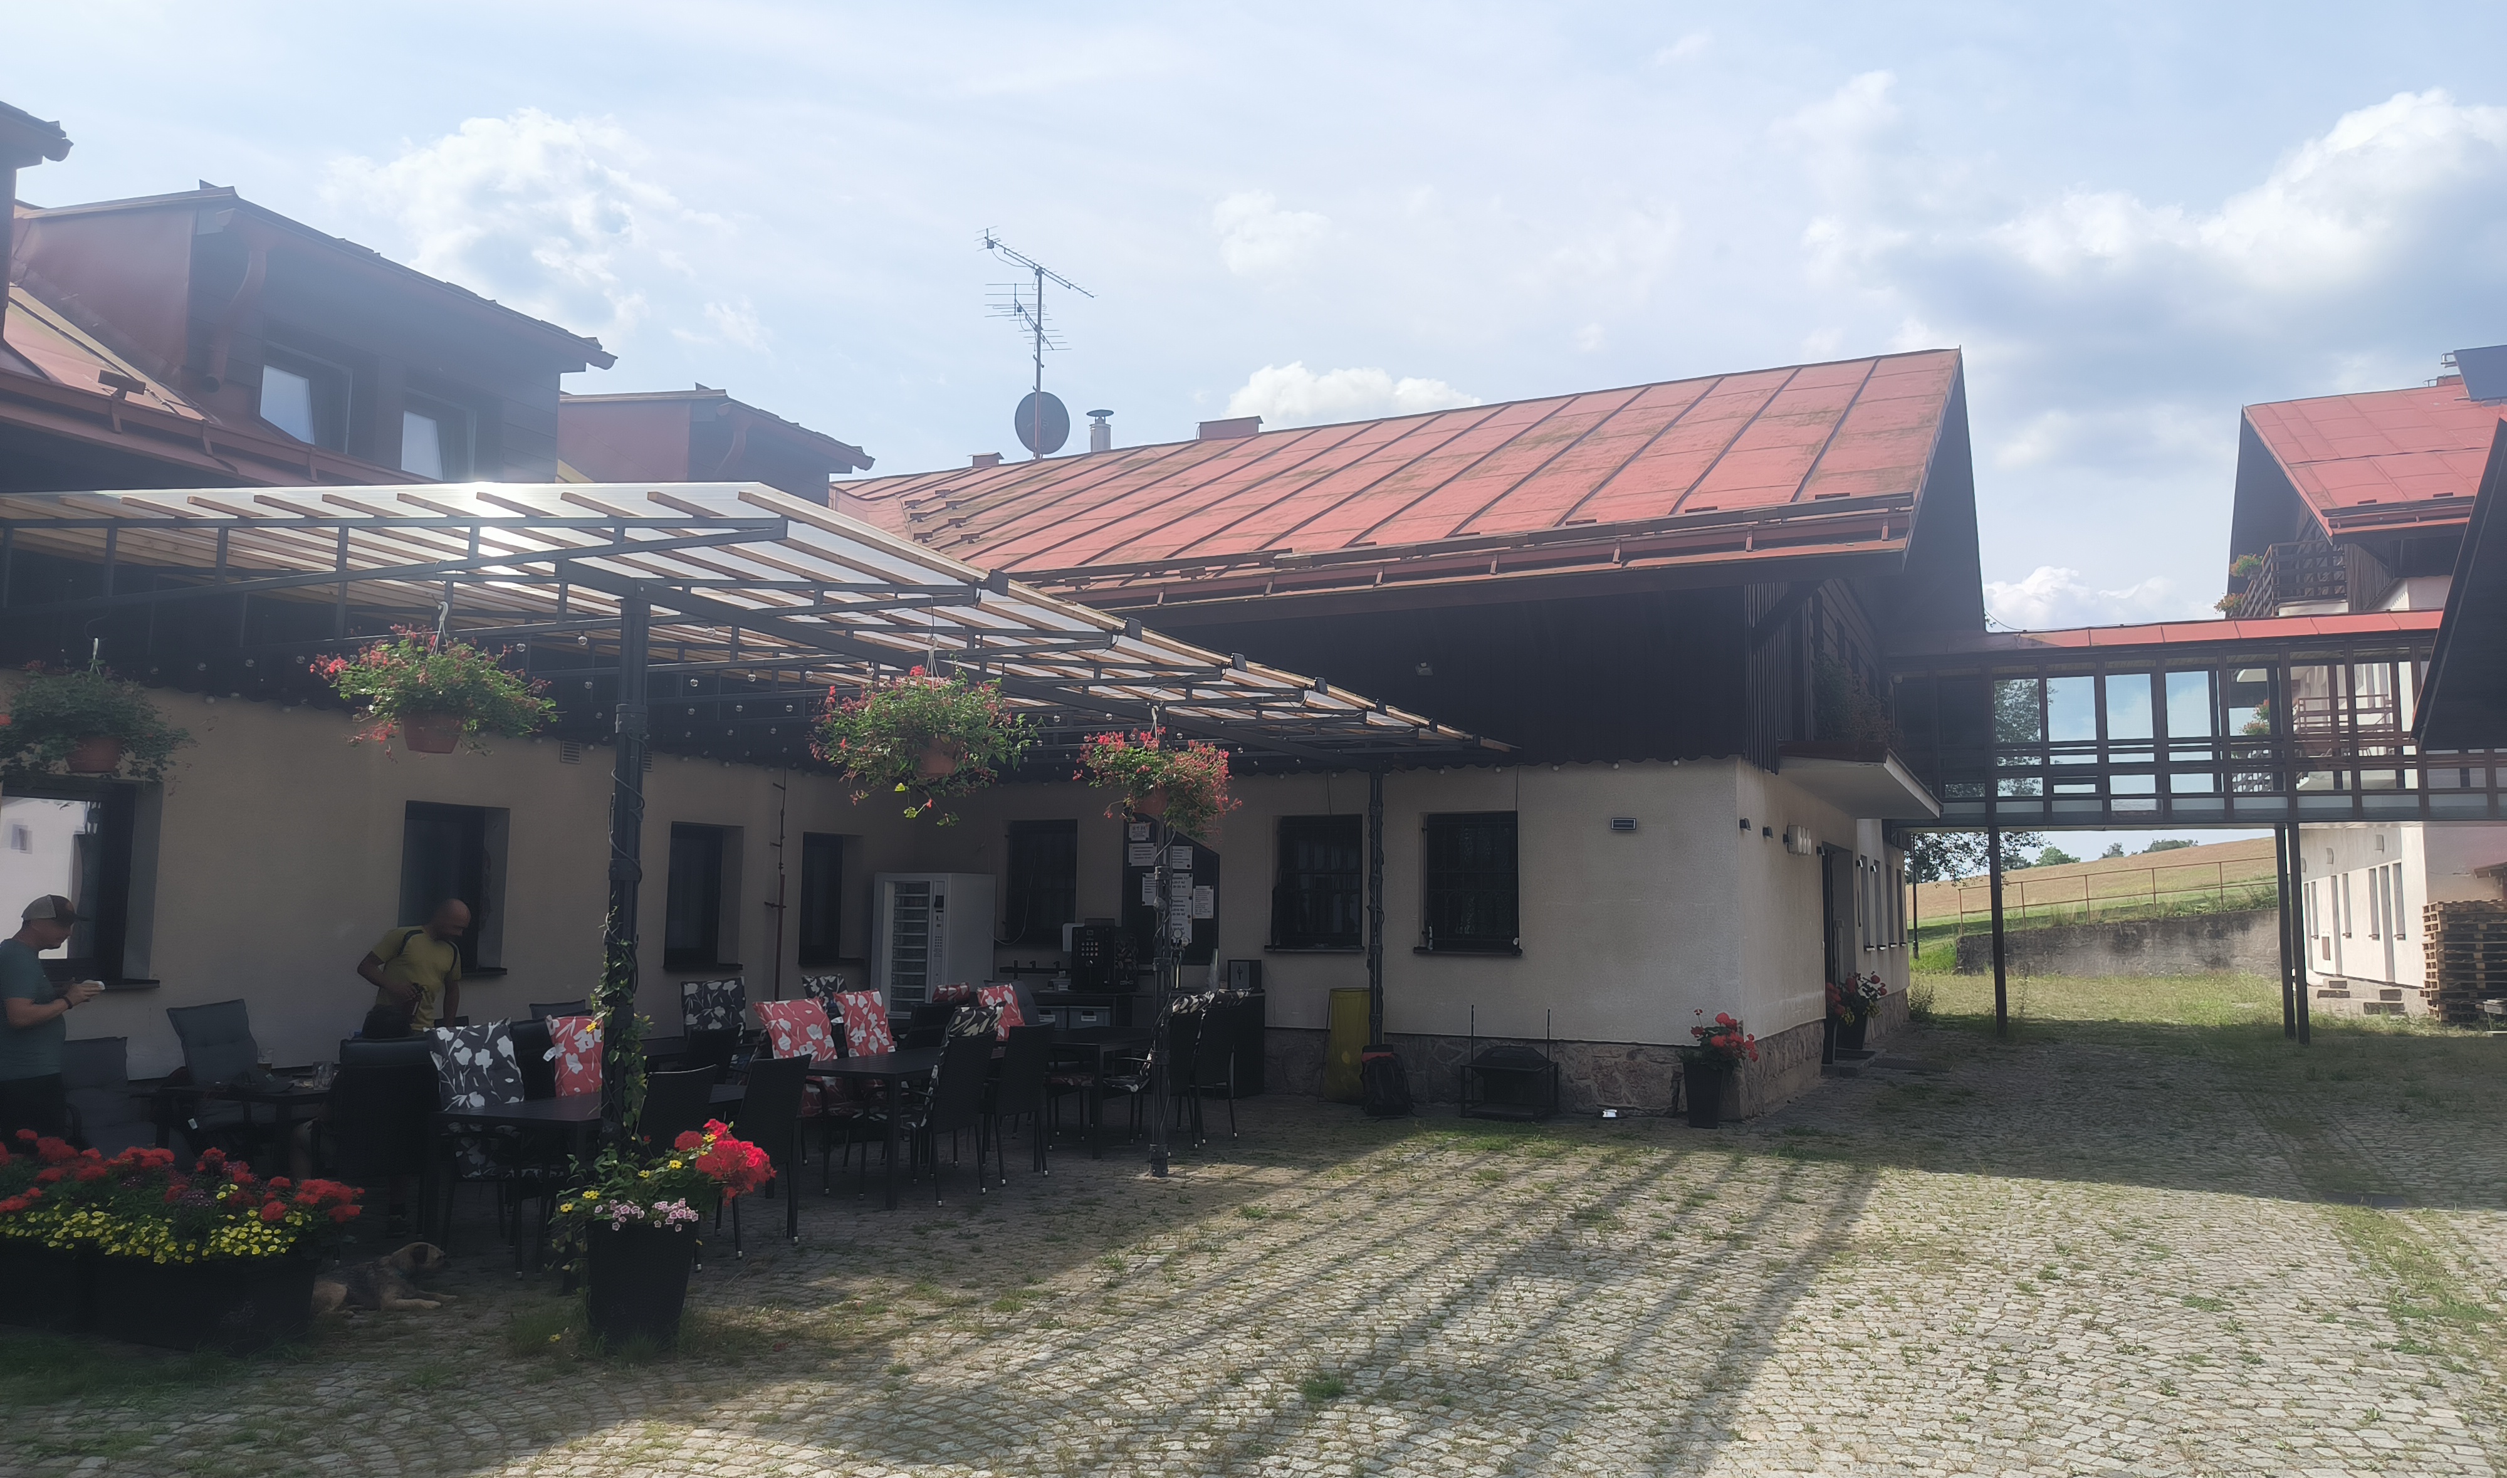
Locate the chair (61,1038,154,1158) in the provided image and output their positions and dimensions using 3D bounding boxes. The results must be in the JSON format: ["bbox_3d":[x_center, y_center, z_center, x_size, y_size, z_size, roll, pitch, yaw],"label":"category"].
[{"bbox_3d":[-5.896,2.033,8.876,0.680,0.970,0.600,-3,-7,26],"label":"chair"}]

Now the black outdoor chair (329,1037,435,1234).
[{"bbox_3d":[-4.506,2.024,8.692,0.640,0.980,0.580,-3,-7,26],"label":"black outdoor chair"}]

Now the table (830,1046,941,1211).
[{"bbox_3d":[-2.058,2.312,10.468,0.880,0.740,1.500,-3,-7,26],"label":"table"}]

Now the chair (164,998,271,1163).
[{"bbox_3d":[-5.524,1.997,9.423,0.750,1.100,0.600,-2,-6,23],"label":"chair"}]

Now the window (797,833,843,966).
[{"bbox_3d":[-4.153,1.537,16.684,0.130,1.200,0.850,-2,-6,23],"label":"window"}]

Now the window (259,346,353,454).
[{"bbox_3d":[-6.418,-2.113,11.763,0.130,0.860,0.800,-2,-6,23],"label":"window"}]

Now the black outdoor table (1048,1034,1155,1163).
[{"bbox_3d":[-1.063,2.476,12.344,0.880,0.740,1.500,-3,-7,26],"label":"black outdoor table"}]

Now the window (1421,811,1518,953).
[{"bbox_3d":[1.780,1.170,14.300,0.828,1.148,0.140,-2,-7,24],"label":"window"}]

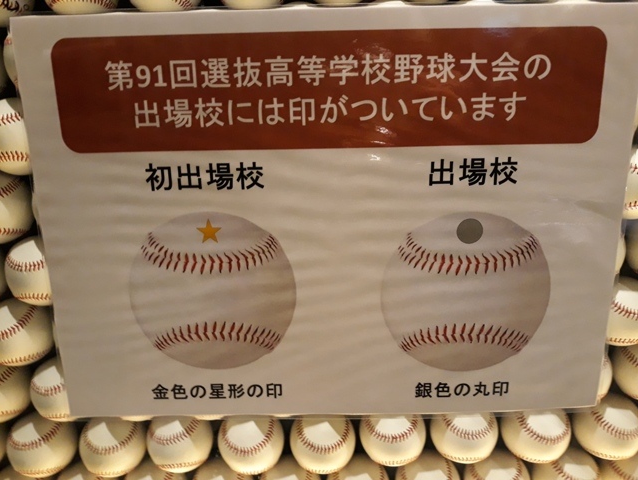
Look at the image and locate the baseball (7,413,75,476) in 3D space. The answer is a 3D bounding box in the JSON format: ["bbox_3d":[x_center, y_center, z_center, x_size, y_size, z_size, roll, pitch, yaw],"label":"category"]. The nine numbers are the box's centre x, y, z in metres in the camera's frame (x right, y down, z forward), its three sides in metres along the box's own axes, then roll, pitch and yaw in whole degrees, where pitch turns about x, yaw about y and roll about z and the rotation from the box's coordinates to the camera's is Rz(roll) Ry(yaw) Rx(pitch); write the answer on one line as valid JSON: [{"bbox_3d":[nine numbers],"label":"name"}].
[{"bbox_3d":[-0.312,0.230,0.567,0.073,0.073,0.073,-2,14,1],"label":"baseball"}]

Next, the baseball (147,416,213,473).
[{"bbox_3d":[-0.158,0.227,0.571,0.073,0.073,0.073,-2,16,1],"label":"baseball"}]

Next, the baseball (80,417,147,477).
[{"bbox_3d":[-0.235,0.232,0.573,0.073,0.073,0.073,-2,16,1],"label":"baseball"}]

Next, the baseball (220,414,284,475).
[{"bbox_3d":[-0.075,0.224,0.559,0.073,0.073,0.073,-2,14,1],"label":"baseball"}]

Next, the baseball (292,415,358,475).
[{"bbox_3d":[0.004,0.224,0.563,0.073,0.073,0.073,-2,16,1],"label":"baseball"}]

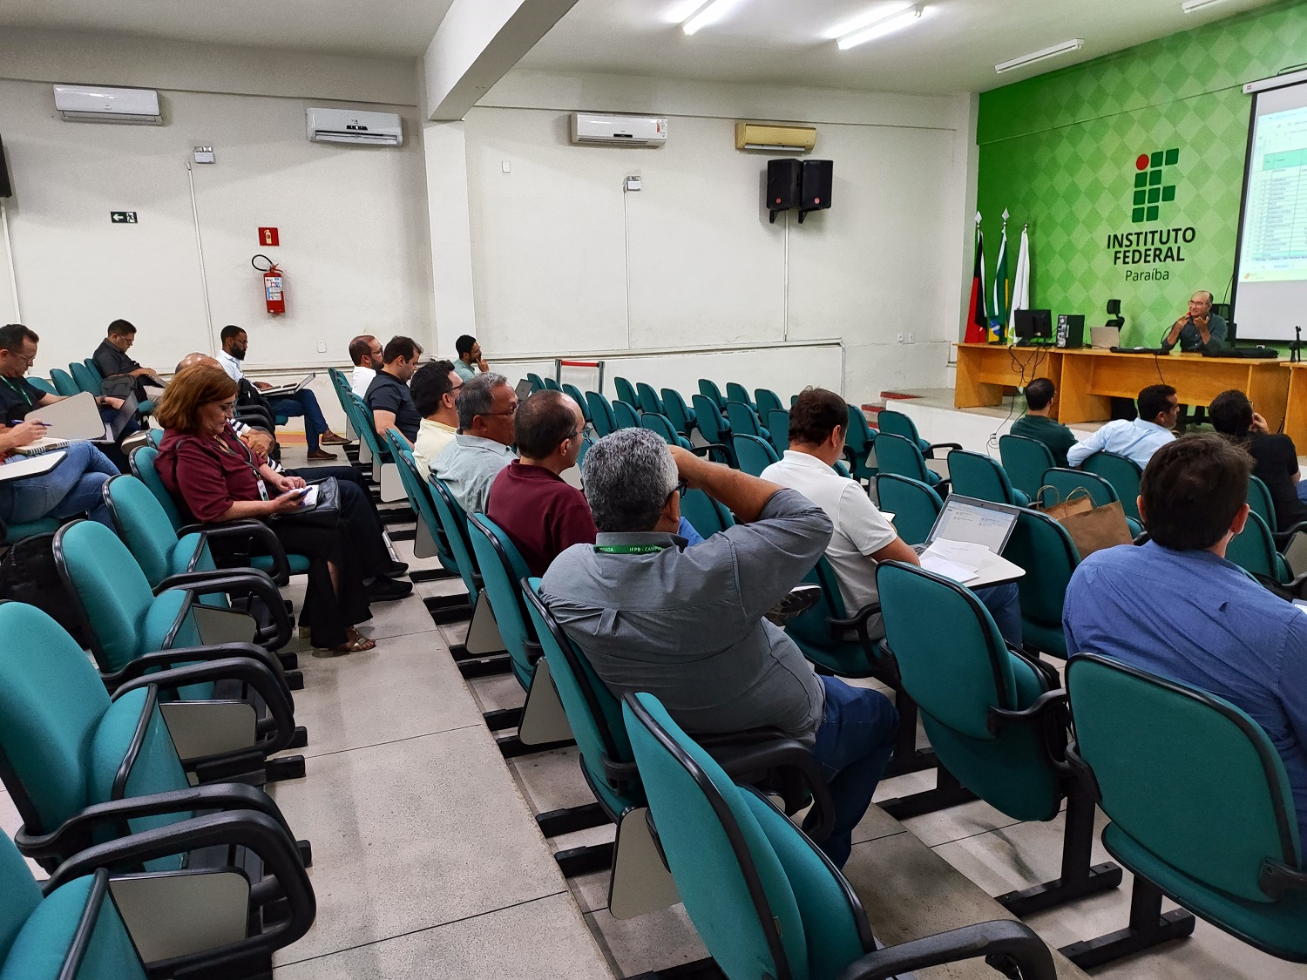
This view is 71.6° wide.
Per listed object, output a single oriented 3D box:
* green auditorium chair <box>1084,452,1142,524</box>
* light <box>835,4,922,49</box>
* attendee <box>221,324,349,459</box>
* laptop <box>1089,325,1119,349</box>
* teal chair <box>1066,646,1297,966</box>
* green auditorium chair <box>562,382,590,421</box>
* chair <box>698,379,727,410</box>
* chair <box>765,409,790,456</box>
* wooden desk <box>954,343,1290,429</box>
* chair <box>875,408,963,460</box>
[{"bbox_3d":[2.975,0.217,5.491,0.570,0.860,0.660,-6,13,-22],"label":"green auditorium chair"},{"bbox_3d":[2.215,-4.549,8.989,0.130,0.110,1.240,-6,13,-22],"label":"light"},{"bbox_3d":[-3.287,-0.863,8.109,1.030,1.218,0.520,-6,13,-22],"label":"attendee"},{"bbox_3d":[4.900,-1.627,9.758,0.250,0.240,0.355,-6,13,-21],"label":"laptop"},{"bbox_3d":[1.203,0.743,1.906,0.570,0.870,0.620,-6,12,-20],"label":"teal chair"},{"bbox_3d":[-0.524,-0.571,8.815,0.570,0.860,0.660,-6,13,-22],"label":"green auditorium chair"},{"bbox_3d":[0.869,-0.864,10.843,0.550,0.920,0.650,-6,13,-22],"label":"chair"},{"bbox_3d":[1.247,-0.166,7.101,0.570,0.860,0.660,-6,13,-22],"label":"chair"},{"bbox_3d":[4.675,-1.064,9.419,0.780,0.760,3.760,-6,13,-22],"label":"wooden desk"},{"bbox_3d":[2.125,-0.207,7.329,0.540,0.841,0.610,-6,13,-22],"label":"chair"}]

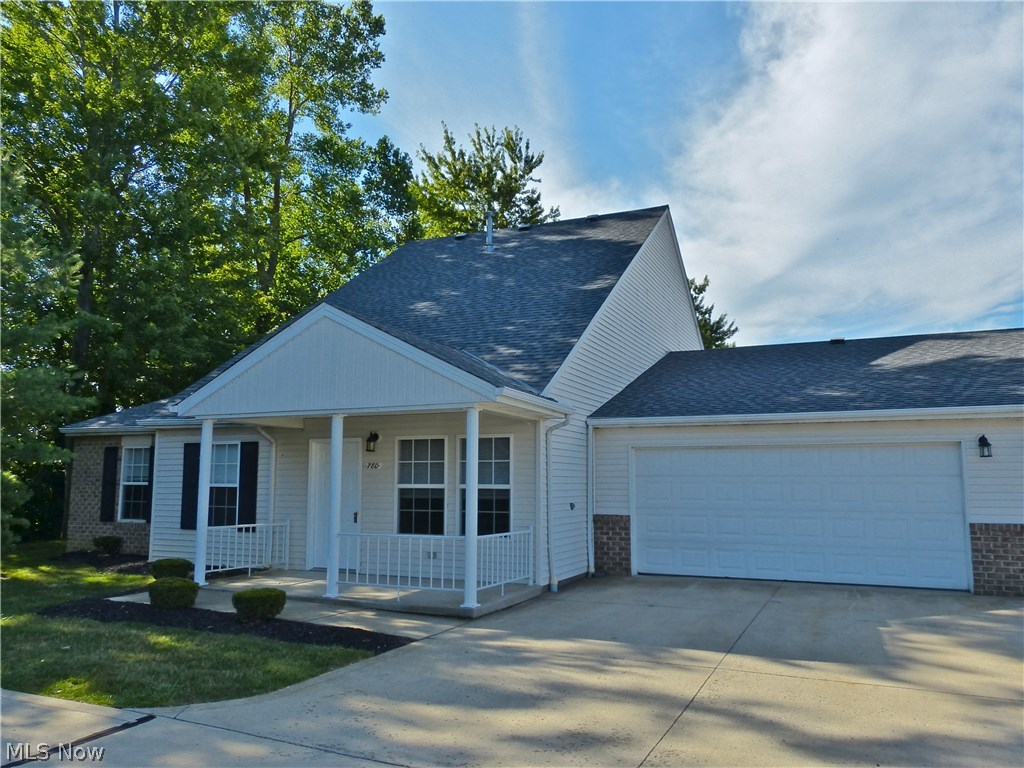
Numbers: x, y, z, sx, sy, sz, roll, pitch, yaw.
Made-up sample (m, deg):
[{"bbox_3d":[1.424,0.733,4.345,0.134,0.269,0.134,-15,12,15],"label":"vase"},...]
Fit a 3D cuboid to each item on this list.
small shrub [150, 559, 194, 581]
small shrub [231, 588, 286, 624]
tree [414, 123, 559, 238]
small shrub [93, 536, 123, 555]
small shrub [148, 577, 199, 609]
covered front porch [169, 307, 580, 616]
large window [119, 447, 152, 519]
[{"bbox_3d":[-5.248,2.877,11.403,0.588,0.342,0.588,-3,-7,24],"label":"small shrub"},{"bbox_3d":[-2.850,2.515,8.357,0.578,0.366,0.578,0,-7,0],"label":"small shrub"},{"bbox_3d":[-1.588,-3.572,35.617,8.500,19.000,8.500,-3,-7,24],"label":"tree"},{"bbox_3d":[-8.219,3.283,15.029,0.535,0.348,0.535,-3,-7,24],"label":"small shrub"},{"bbox_3d":[-4.271,2.634,9.339,0.574,0.369,0.574,-3,-7,24],"label":"small shrub"},{"bbox_3d":[-2.180,0.977,10.787,5.500,3.960,2.370,-3,-7,24],"label":"covered front porch"},{"bbox_3d":[-7.681,2.063,15.157,0.900,1.520,0.100,-3,-7,24],"label":"large window"}]

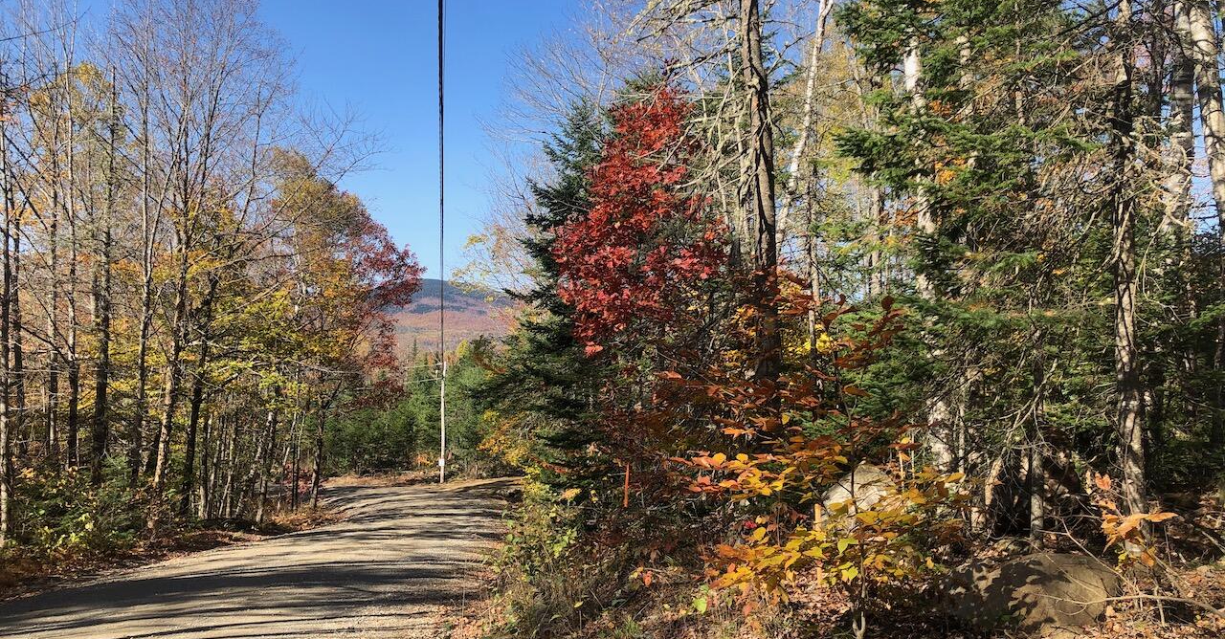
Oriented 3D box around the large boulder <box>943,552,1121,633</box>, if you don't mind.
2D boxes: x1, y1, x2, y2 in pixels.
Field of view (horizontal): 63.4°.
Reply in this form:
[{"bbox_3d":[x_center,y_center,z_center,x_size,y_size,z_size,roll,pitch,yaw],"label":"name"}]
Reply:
[{"bbox_3d":[2.456,1.605,5.850,0.942,0.415,0.640,0,-2,0],"label":"large boulder"}]

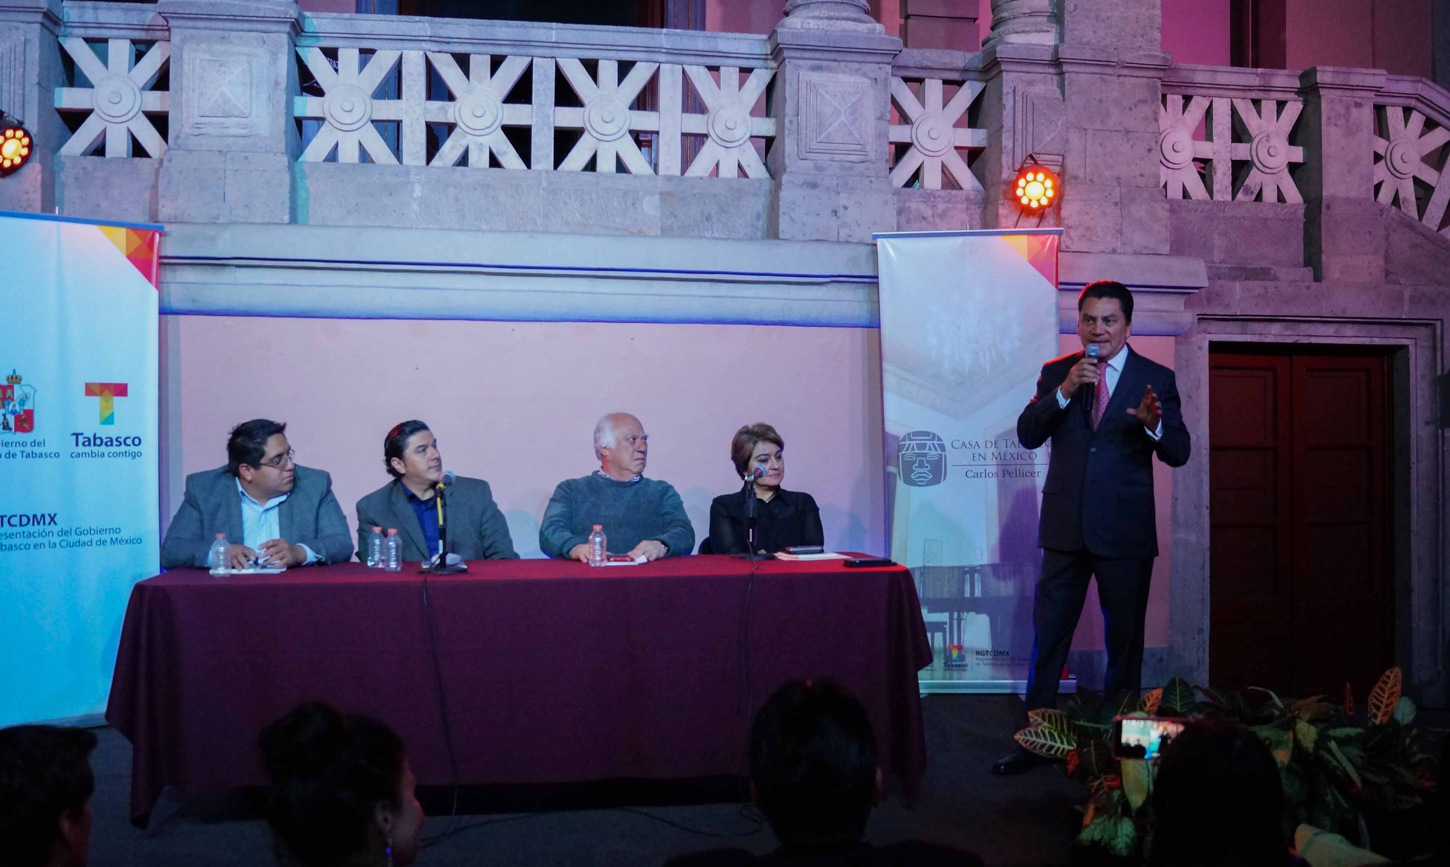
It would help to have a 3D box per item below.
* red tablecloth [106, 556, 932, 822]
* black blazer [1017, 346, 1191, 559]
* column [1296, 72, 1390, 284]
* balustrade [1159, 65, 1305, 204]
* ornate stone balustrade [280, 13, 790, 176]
[{"bbox_3d":[-0.625,0.815,4.450,2.480,0.730,0.820,0,-2,-8],"label":"red tablecloth"},{"bbox_3d":[1.321,0.065,4.629,0.580,0.727,0.420,0,-2,16],"label":"black blazer"},{"bbox_3d":[3.035,-1.257,6.620,0.360,1.030,0.340,0,-2,-8],"label":"column"},{"bbox_3d":[2.455,-1.476,6.630,0.800,0.660,0.200,0,-2,-8],"label":"balustrade"},{"bbox_3d":[-0.862,-1.552,6.219,2.206,0.687,0.220,1,-2,-7],"label":"ornate stone balustrade"}]

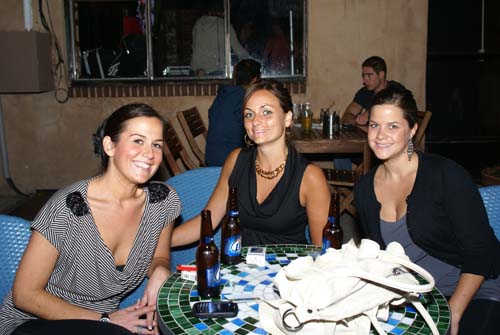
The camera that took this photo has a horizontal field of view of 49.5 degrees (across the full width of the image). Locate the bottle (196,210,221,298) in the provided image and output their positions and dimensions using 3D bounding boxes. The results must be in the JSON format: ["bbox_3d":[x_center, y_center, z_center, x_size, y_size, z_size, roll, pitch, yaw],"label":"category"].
[{"bbox_3d":[-0.111,0.229,1.435,0.061,0.229,0.061,0,12,0],"label":"bottle"}]

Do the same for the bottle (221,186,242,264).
[{"bbox_3d":[-0.055,0.176,1.650,0.061,0.229,0.061,0,12,0],"label":"bottle"}]

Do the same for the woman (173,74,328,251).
[{"bbox_3d":[0.002,0.339,1.935,0.620,1.250,0.750,0,12,0],"label":"woman"}]

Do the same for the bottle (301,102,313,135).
[{"bbox_3d":[0.421,-0.359,3.970,0.062,0.240,0.062,0,12,0],"label":"bottle"}]

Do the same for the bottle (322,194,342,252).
[{"bbox_3d":[0.252,0.192,1.640,0.061,0.229,0.061,0,12,0],"label":"bottle"}]

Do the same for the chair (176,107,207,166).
[{"bbox_3d":[-0.240,-0.004,4.378,0.580,0.890,0.460,2,12,11],"label":"chair"}]

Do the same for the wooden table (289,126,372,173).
[{"bbox_3d":[0.451,0.077,4.314,0.820,0.750,1.050,-1,12,-3],"label":"wooden table"}]

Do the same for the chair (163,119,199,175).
[{"bbox_3d":[-0.339,0.141,3.713,0.580,0.890,0.460,2,12,11],"label":"chair"}]

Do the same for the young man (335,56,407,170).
[{"bbox_3d":[0.899,-0.184,4.207,0.780,1.300,0.540,-7,14,-29],"label":"young man"}]

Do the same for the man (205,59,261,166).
[{"bbox_3d":[0.019,-0.184,4.257,0.780,1.290,0.520,-7,14,-29],"label":"man"}]

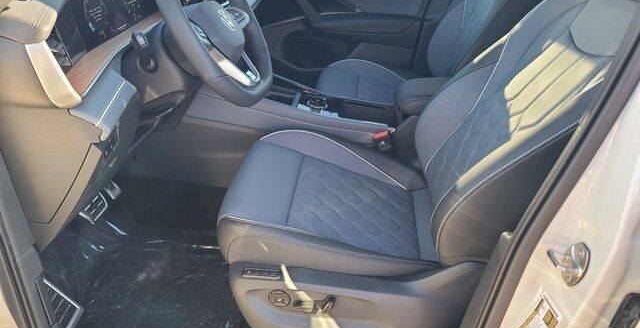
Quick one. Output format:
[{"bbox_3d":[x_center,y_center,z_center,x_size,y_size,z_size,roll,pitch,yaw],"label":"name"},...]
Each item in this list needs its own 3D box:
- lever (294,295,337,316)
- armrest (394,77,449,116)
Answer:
[{"bbox_3d":[-0.012,0.283,0.934,0.088,0.033,0.022,3,31,5],"label":"lever"},{"bbox_3d":[0.370,-0.192,1.343,0.290,0.075,0.180,3,31,5],"label":"armrest"}]

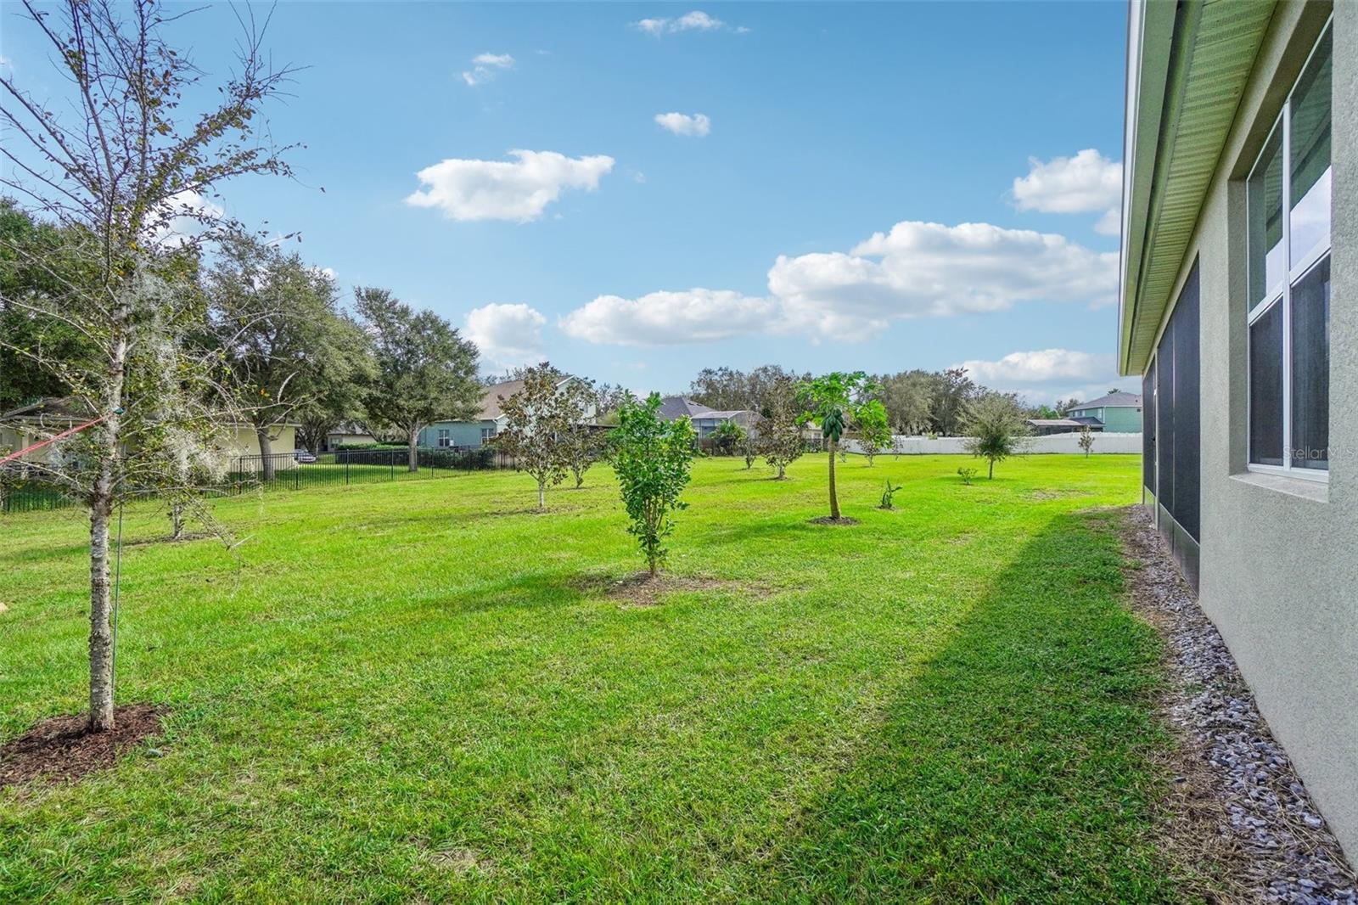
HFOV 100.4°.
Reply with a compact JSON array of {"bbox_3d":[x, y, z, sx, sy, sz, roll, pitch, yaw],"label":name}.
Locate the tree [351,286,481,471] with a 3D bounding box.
[{"bbox_3d":[-12.973,-3.648,28.000,6.250,9.186,6.250,0,0,0],"label":"tree"}]

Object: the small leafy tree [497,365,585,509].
[{"bbox_3d":[-2.962,-0.357,12.100,1.861,3.096,1.768,0,0,0],"label":"small leafy tree"}]

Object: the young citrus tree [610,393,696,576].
[{"bbox_3d":[-0.246,0.305,5.470,0.831,1.759,0.790,0,0,0],"label":"young citrus tree"}]

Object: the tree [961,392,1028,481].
[{"bbox_3d":[11.686,-0.585,20.800,2.575,3.120,2.575,0,0,0],"label":"tree"}]

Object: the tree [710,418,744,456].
[{"bbox_3d":[3.292,-1.024,39.000,2.414,2.632,2.414,0,0,0],"label":"tree"}]

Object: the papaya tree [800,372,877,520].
[{"bbox_3d":[2.918,-0.123,10.100,1.459,2.632,1.386,0,0,0],"label":"papaya tree"}]

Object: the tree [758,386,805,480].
[{"bbox_3d":[3.783,-0.744,20.900,1.725,3.448,1.725,0,0,0],"label":"tree"}]

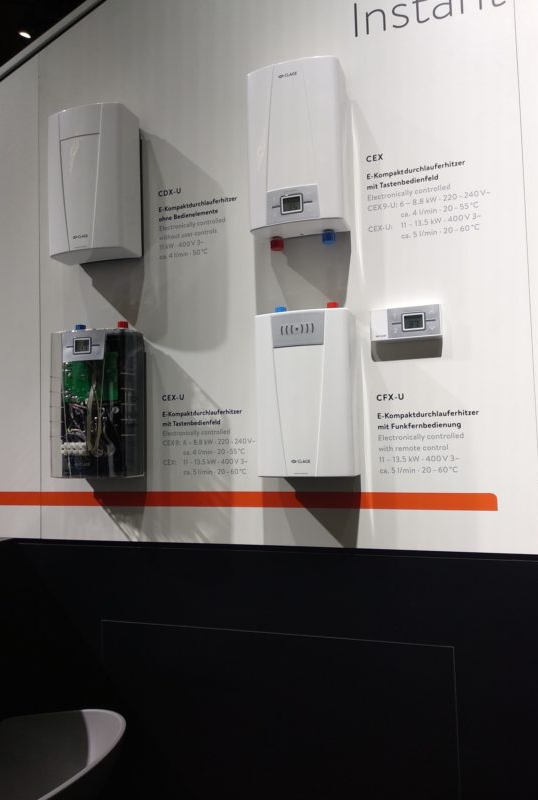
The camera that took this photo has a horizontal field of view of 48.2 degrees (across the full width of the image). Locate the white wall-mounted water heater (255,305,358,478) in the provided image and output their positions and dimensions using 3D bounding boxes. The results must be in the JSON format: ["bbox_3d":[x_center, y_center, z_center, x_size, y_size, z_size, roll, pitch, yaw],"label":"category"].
[{"bbox_3d":[0.070,-0.016,1.104,0.177,0.311,0.102,-3,-3,17],"label":"white wall-mounted water heater"}]

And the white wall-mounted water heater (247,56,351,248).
[{"bbox_3d":[0.055,-0.456,1.129,0.177,0.311,0.102,-3,-3,17],"label":"white wall-mounted water heater"}]

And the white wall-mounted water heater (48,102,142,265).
[{"bbox_3d":[-0.366,-0.447,1.260,0.177,0.295,0.102,-3,-3,17],"label":"white wall-mounted water heater"}]

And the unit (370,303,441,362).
[{"bbox_3d":[0.249,-0.138,1.093,0.126,0.059,0.027,-3,-3,17],"label":"unit"}]

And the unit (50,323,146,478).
[{"bbox_3d":[-0.354,0.002,1.237,0.177,0.311,0.102,-3,-3,17],"label":"unit"}]

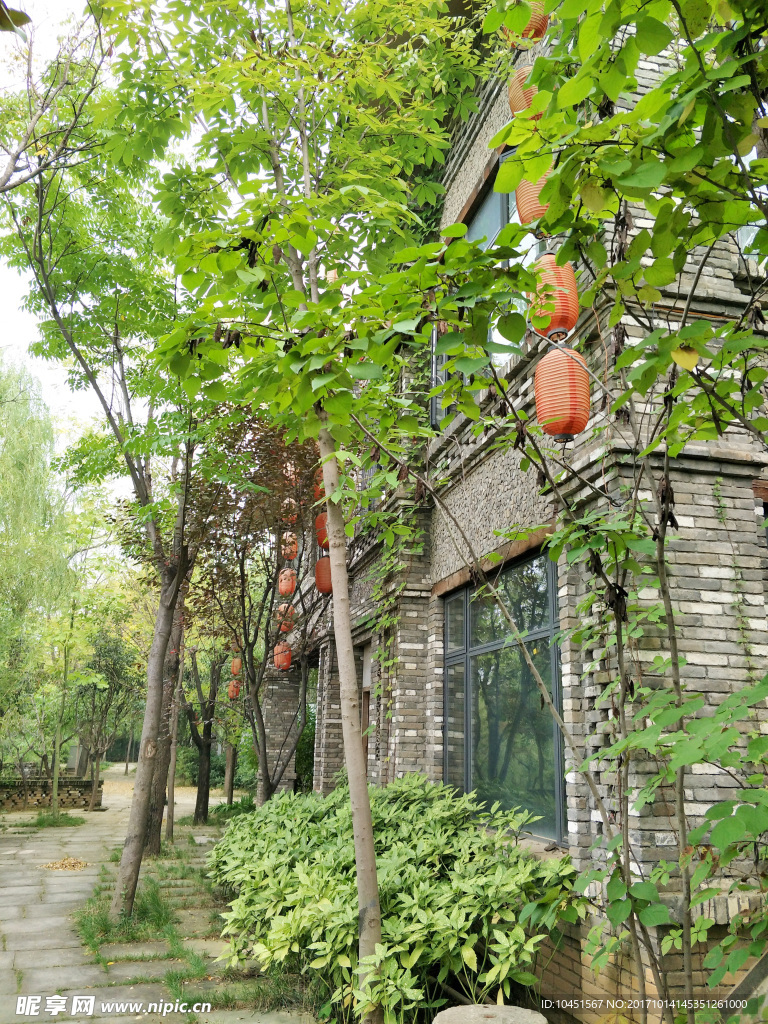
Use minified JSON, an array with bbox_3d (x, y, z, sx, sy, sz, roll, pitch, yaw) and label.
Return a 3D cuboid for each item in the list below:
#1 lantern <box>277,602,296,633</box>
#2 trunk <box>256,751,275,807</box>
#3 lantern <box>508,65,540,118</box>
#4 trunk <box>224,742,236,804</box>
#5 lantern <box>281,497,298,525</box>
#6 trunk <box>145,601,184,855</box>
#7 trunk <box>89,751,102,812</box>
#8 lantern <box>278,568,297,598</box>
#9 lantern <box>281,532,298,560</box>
[{"bbox_3d":[-1.462,1.597,10.700,0.255,0.430,0.255,5,-15,-12],"label":"lantern"},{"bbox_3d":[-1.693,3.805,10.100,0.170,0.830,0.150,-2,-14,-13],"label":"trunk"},{"bbox_3d":[0.893,-2.493,4.270,0.280,0.485,0.280,7,-18,-15],"label":"lantern"},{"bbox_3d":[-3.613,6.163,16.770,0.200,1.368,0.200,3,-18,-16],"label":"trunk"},{"bbox_3d":[-1.451,-0.015,10.900,0.255,0.430,0.255,5,-15,-12],"label":"lantern"},{"bbox_3d":[-3.131,2.974,10.156,0.260,3.444,0.260,5,-18,-16],"label":"trunk"},{"bbox_3d":[-4.192,3.910,10.300,0.110,0.900,0.110,5,-15,-12],"label":"trunk"},{"bbox_3d":[-1.655,1.211,12.200,0.280,0.485,0.280,7,-18,-15],"label":"lantern"},{"bbox_3d":[-1.638,0.603,12.400,0.280,0.485,0.280,7,-18,-15],"label":"lantern"}]

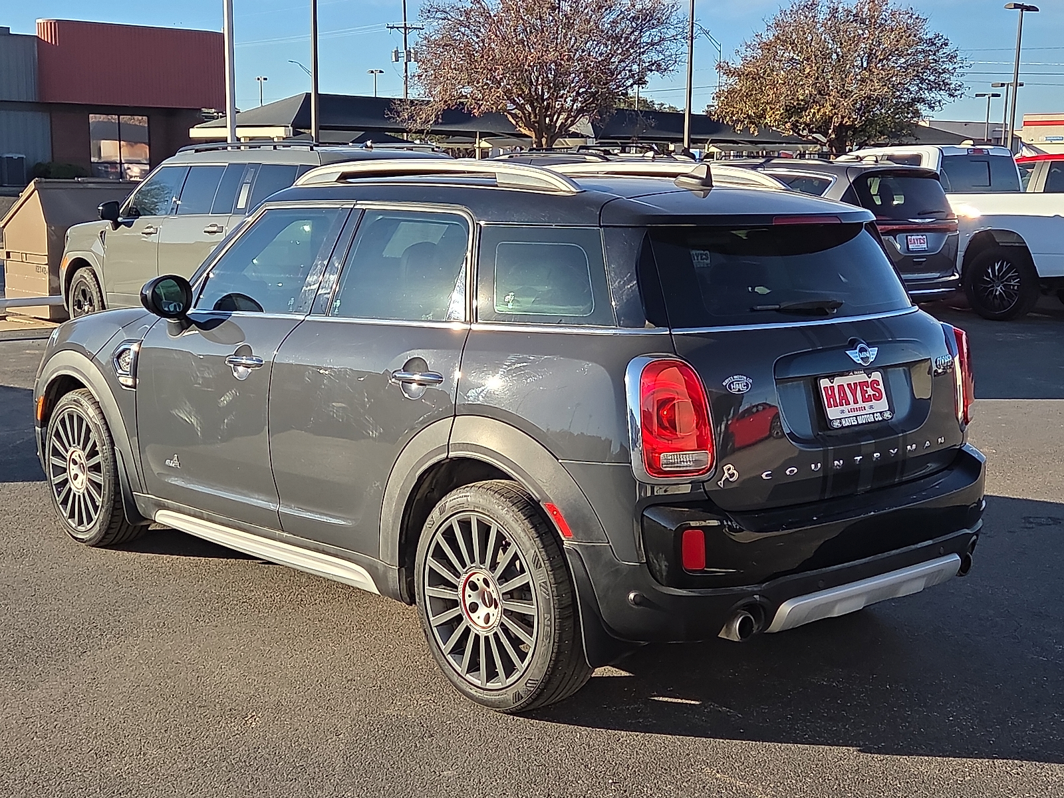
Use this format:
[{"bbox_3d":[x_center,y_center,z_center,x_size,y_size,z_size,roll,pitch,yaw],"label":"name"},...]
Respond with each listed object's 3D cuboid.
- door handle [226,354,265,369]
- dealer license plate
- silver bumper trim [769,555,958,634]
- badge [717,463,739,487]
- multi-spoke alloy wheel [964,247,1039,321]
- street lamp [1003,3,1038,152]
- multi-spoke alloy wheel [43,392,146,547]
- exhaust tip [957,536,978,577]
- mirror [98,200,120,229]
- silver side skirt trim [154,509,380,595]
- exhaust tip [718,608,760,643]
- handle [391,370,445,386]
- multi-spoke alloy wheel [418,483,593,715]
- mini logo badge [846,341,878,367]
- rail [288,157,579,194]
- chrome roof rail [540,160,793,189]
[{"bbox_3d":[-1.003,-0.130,5.184,0.048,0.043,0.238,-7,7,-41],"label":"door handle"},{"bbox_3d":[0.954,0.001,4.325,0.312,0.162,0.020,-7,-6,-41],"label":"dealer license plate"},{"bbox_3d":[0.997,0.574,4.363,0.885,0.118,0.105,-7,11,-41],"label":"silver bumper trim"},{"bbox_3d":[0.529,0.205,3.986,0.075,0.065,0.012,-4,9,-28],"label":"badge"},{"bbox_3d":[5.396,-1.323,16.950,0.290,0.830,0.830,-7,11,-41],"label":"multi-spoke alloy wheel"},{"bbox_3d":[14.946,-8.432,45.855,1.100,7.300,0.350,-4,9,-28],"label":"street lamp"},{"bbox_3d":[-1.851,0.289,6.334,0.230,0.675,0.675,-7,11,-41],"label":"multi-spoke alloy wheel"},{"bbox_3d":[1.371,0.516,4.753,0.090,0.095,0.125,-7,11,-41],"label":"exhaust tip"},{"bbox_3d":[-4.072,-1.776,14.200,0.200,0.265,0.130,-7,11,-41],"label":"mirror"},{"bbox_3d":[-0.967,0.524,5.255,0.085,0.115,1.520,-7,11,-41],"label":"silver side skirt trim"},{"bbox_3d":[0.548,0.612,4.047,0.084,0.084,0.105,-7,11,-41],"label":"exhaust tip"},{"bbox_3d":[-0.346,-0.061,4.446,0.048,0.043,0.243,-7,7,-41],"label":"handle"},{"bbox_3d":[-0.070,0.576,4.366,0.230,0.675,0.675,-7,11,-41],"label":"multi-spoke alloy wheel"},{"bbox_3d":[0.960,-0.128,4.293,0.150,0.068,0.018,-7,-4,-41],"label":"mini logo badge"},{"bbox_3d":[-0.374,-0.747,4.926,0.080,0.112,1.510,-7,11,-41],"label":"rail"},{"bbox_3d":[0.396,-0.843,5.612,0.075,0.100,1.550,-7,11,-41],"label":"chrome roof rail"}]

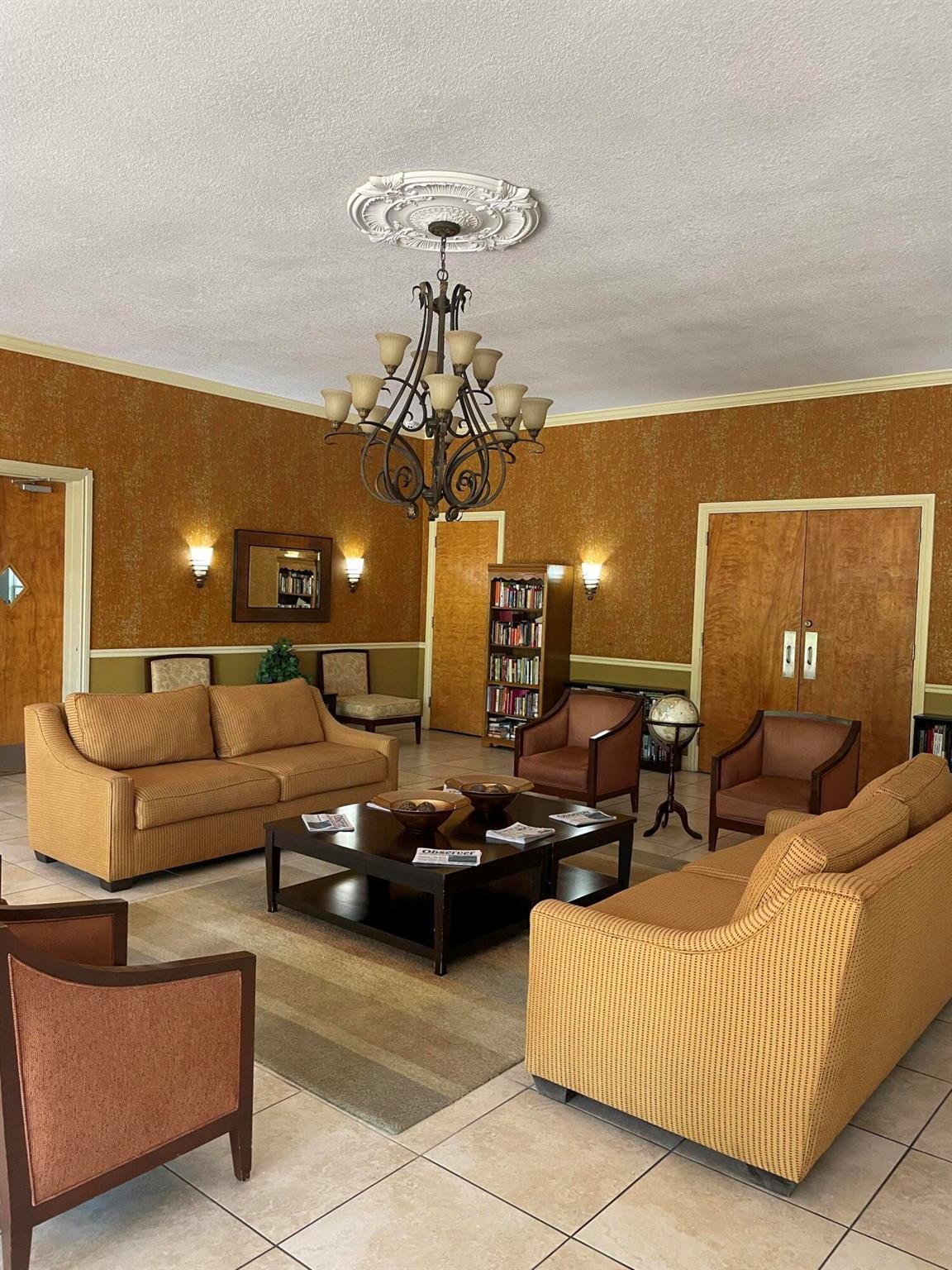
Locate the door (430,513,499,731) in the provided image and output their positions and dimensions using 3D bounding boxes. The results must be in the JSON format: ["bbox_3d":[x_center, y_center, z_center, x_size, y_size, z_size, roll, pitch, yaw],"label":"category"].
[{"bbox_3d":[-0.131,-0.071,10.063,0.873,2.242,0.050,4,3,40],"label":"door"}]

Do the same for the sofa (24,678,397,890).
[{"bbox_3d":[-1.492,0.779,5.717,0.917,0.912,2.010,4,3,39],"label":"sofa"}]

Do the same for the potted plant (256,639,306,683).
[{"bbox_3d":[-1.726,0.280,8.622,0.459,0.548,0.459,4,3,40],"label":"potted plant"}]

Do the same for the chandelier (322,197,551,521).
[{"bbox_3d":[-0.171,-1.225,4.463,1.080,1.362,1.080,2,2,0],"label":"chandelier"}]

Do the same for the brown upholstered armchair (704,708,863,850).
[{"bbox_3d":[1.840,0.900,5.676,0.658,0.805,0.652,4,3,40],"label":"brown upholstered armchair"}]

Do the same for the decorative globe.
[{"bbox_3d":[1.297,0.553,6.233,0.338,0.338,0.338,3,3,34],"label":"decorative globe"}]

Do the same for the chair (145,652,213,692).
[{"bbox_3d":[-2.222,0.624,7.856,0.784,0.897,0.675,4,3,40],"label":"chair"}]

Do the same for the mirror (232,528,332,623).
[{"bbox_3d":[-1.848,-0.546,9.233,0.050,0.850,1.138,4,3,40],"label":"mirror"}]

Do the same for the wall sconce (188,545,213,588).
[{"bbox_3d":[-2.426,-0.601,8.494,0.118,0.365,0.219,4,3,40],"label":"wall sconce"}]

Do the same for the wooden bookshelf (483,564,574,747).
[{"bbox_3d":[0.497,0.220,9.238,0.688,1.772,0.422,4,3,40],"label":"wooden bookshelf"}]

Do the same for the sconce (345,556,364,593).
[{"bbox_3d":[-1.235,-0.619,9.899,0.118,0.365,0.219,4,3,40],"label":"sconce"}]

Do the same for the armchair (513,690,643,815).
[{"bbox_3d":[0.731,0.843,6.741,0.633,0.853,0.707,3,3,34],"label":"armchair"}]

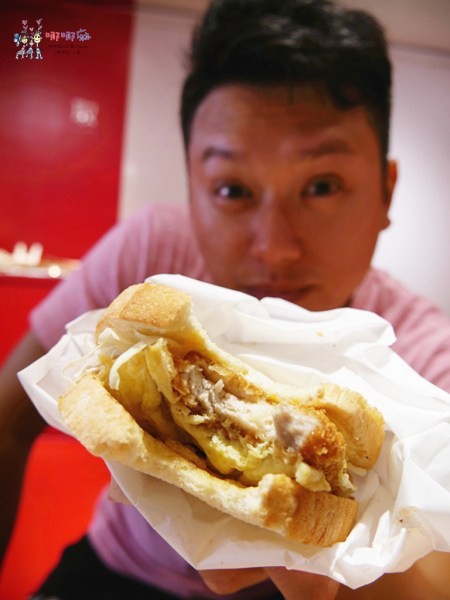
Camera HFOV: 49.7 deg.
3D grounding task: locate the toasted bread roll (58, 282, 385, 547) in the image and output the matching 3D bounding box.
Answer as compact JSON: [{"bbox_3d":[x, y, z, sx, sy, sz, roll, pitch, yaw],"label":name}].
[{"bbox_3d":[-0.006,0.055,0.238,0.117,0.063,0.098,25,-12,0],"label":"toasted bread roll"}]

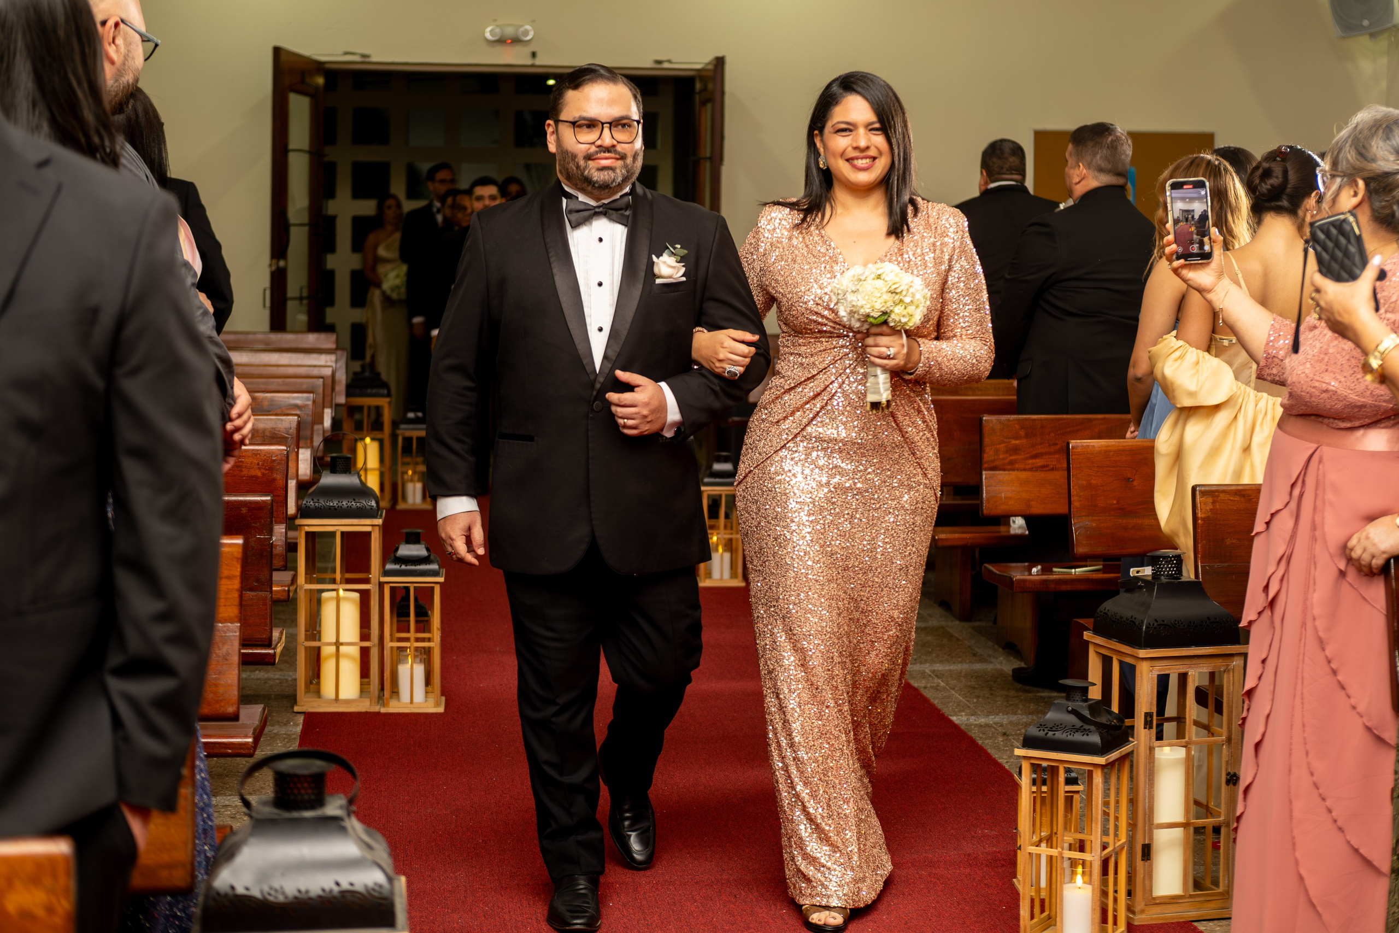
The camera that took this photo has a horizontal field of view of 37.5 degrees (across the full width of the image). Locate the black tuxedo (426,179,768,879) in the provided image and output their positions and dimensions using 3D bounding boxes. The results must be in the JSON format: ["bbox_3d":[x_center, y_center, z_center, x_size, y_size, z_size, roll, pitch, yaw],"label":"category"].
[{"bbox_3d":[-0.221,0.125,4.310,0.700,1.440,0.500,0,6,-7],"label":"black tuxedo"}]

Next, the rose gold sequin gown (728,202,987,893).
[{"bbox_3d":[0.337,0.171,4.280,0.540,1.460,0.440,0,5,-3],"label":"rose gold sequin gown"}]

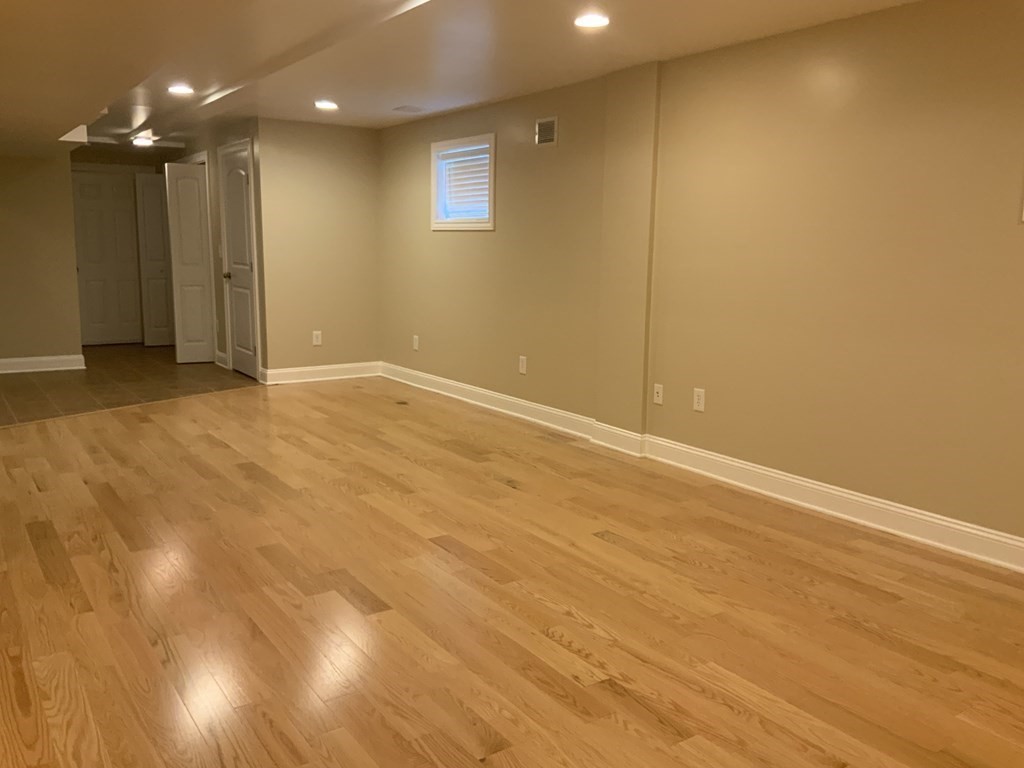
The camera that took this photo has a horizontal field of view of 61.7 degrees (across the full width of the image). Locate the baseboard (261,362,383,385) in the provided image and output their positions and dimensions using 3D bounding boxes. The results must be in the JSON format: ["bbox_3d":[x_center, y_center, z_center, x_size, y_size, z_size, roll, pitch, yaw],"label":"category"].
[{"bbox_3d":[-1.685,-0.100,7.792,1.110,0.135,0.030,-5,11,-34],"label":"baseboard"}]

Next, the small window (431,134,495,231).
[{"bbox_3d":[-0.371,-1.548,6.678,0.100,0.690,0.950,-5,11,-34],"label":"small window"}]

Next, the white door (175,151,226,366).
[{"bbox_3d":[-3.184,-1.184,8.584,0.390,2.000,0.045,-3,10,-20],"label":"white door"}]

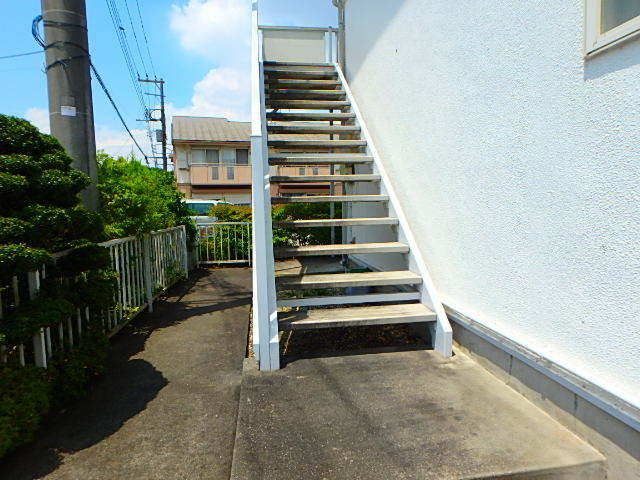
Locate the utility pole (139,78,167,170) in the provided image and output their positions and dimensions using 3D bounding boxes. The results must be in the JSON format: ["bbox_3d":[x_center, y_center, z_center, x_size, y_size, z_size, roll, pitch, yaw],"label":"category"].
[{"bbox_3d":[-11.298,-5.744,26.568,1.900,10.400,0.500,-3,5,-18],"label":"utility pole"}]

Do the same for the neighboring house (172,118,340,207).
[{"bbox_3d":[-3.982,-4.619,26.119,10.250,7.700,8.200,-3,5,-13],"label":"neighboring house"}]

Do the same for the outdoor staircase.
[{"bbox_3d":[-0.050,-0.897,3.997,1.180,2.964,3.802,-2,5,-8],"label":"outdoor staircase"}]

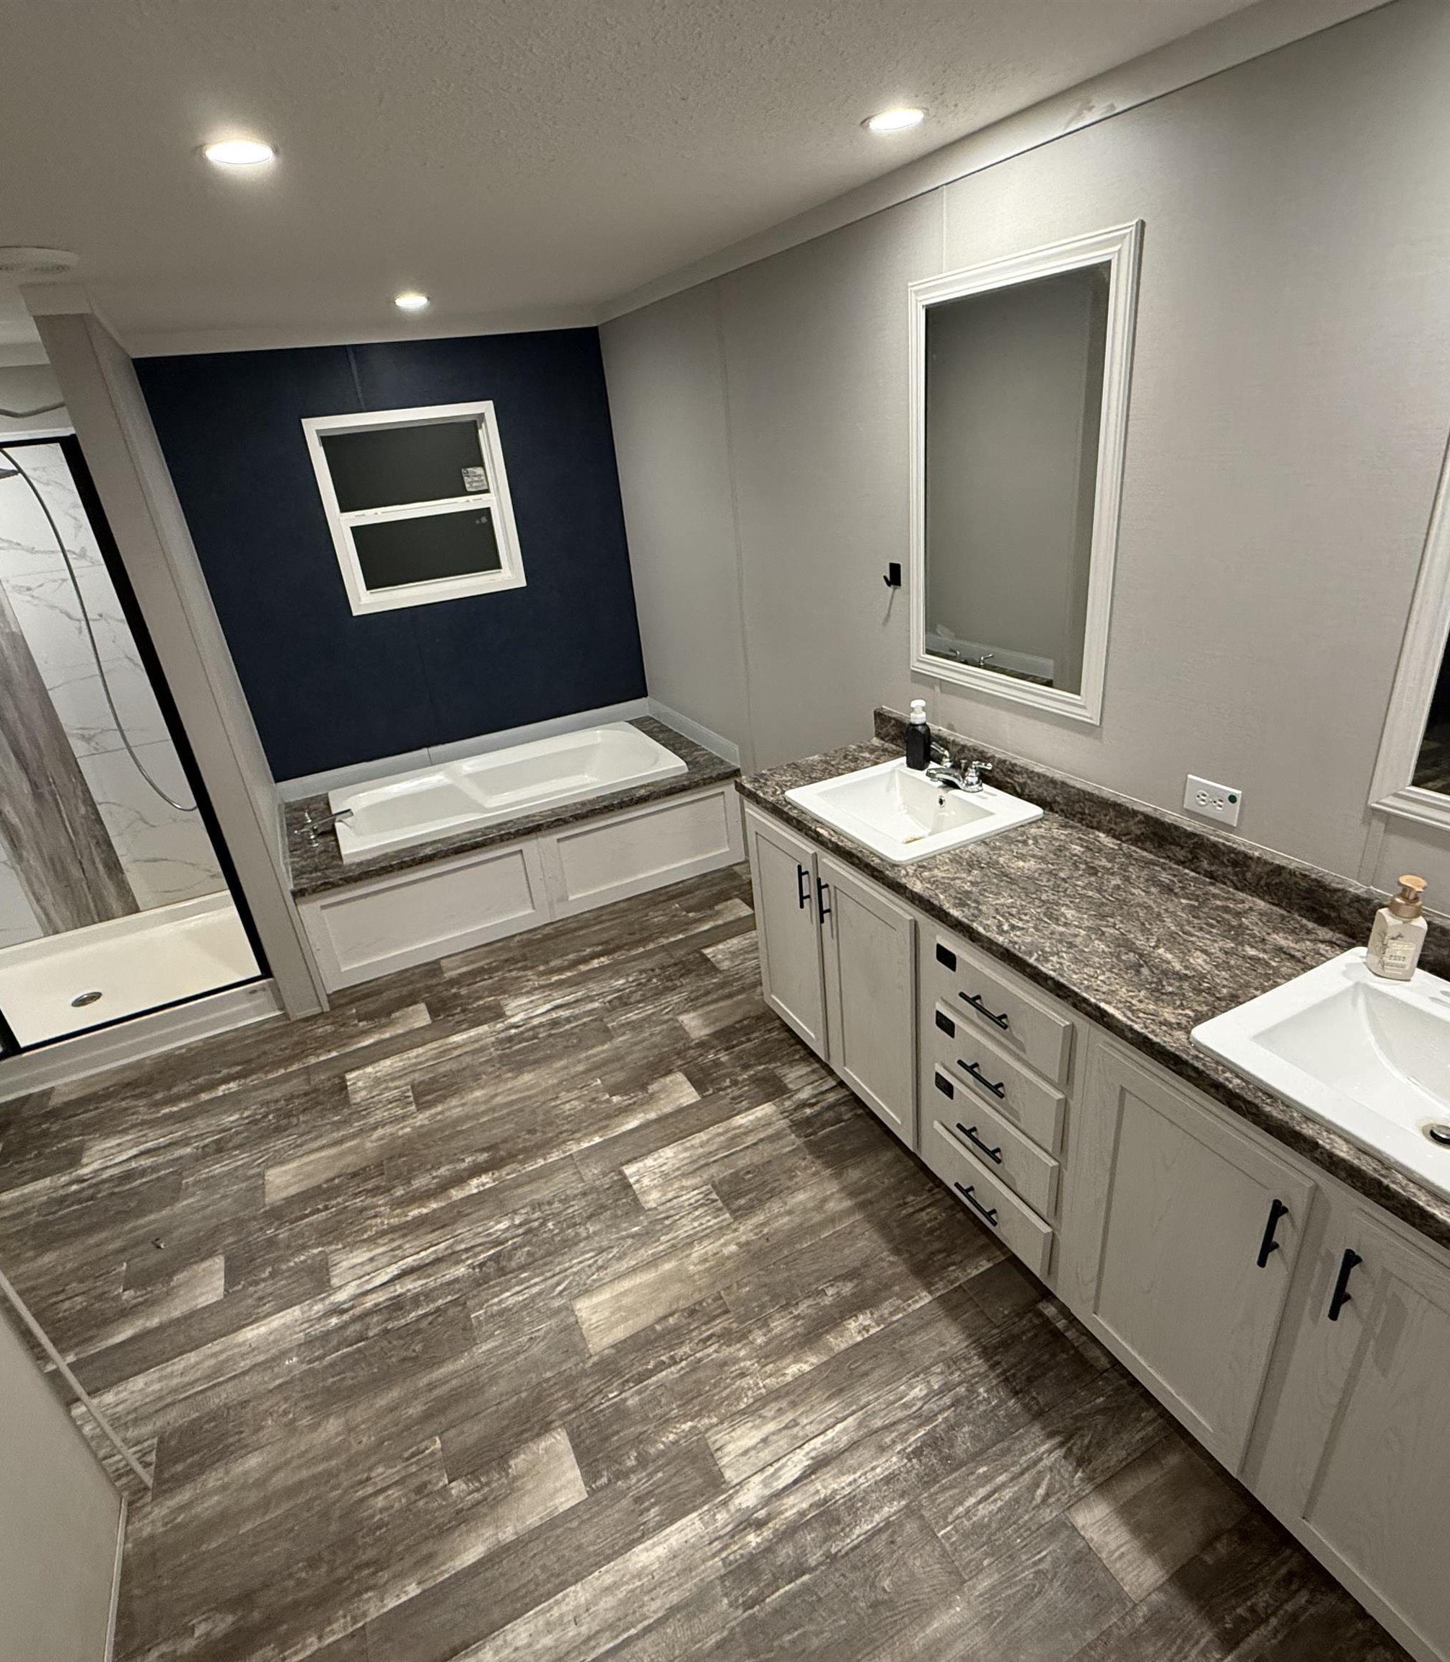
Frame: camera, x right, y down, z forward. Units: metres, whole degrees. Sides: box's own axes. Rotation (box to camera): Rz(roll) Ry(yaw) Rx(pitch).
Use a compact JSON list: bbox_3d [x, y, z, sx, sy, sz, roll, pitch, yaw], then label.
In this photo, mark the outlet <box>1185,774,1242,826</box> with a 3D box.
[{"bbox_3d":[1.023,-0.062,1.876,0.011,0.080,0.123,-17,27,-21],"label":"outlet"}]

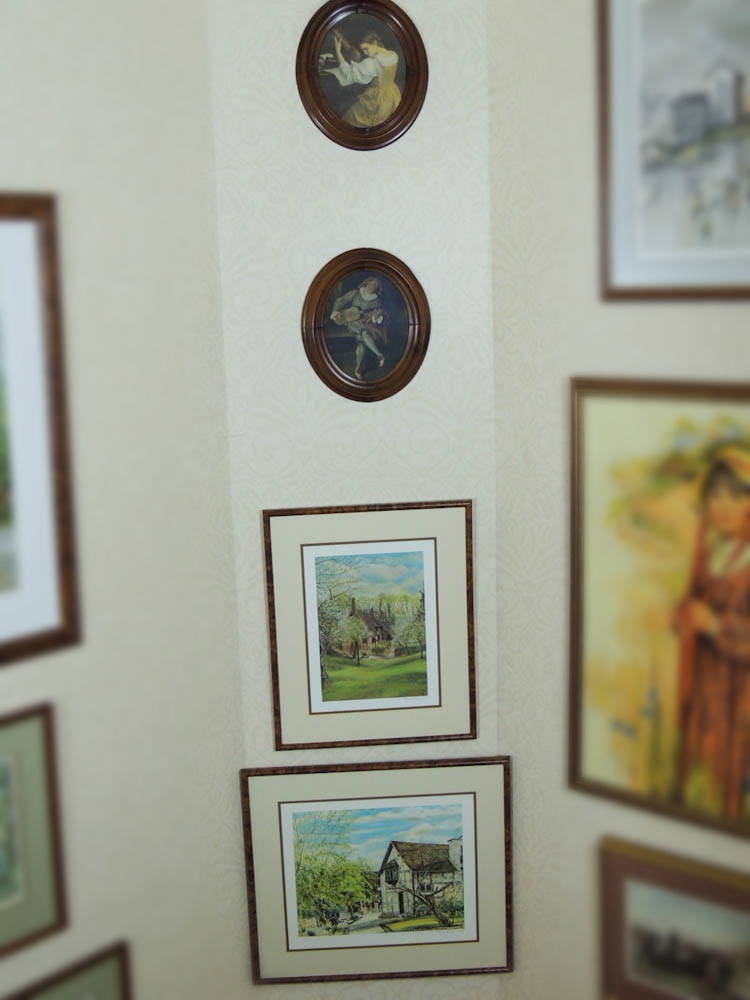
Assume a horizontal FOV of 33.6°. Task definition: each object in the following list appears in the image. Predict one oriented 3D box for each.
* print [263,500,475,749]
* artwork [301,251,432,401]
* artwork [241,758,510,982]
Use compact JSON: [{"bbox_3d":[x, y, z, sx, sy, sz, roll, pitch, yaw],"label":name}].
[{"bbox_3d":[-0.005,0.218,2.157,0.354,0.432,0.024,-3,12,-2],"label":"print"},{"bbox_3d":[-0.014,-0.288,2.049,0.214,0.256,0.025,-3,11,-2],"label":"artwork"},{"bbox_3d":[0.010,0.671,2.255,0.477,0.427,0.024,-3,12,-2],"label":"artwork"}]

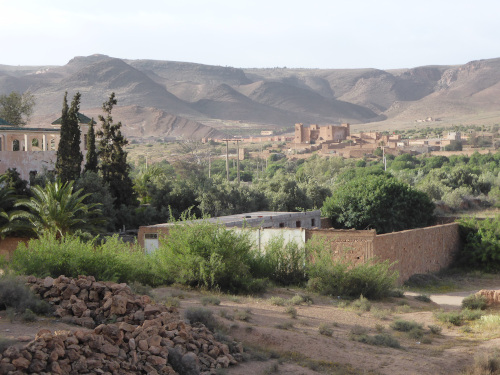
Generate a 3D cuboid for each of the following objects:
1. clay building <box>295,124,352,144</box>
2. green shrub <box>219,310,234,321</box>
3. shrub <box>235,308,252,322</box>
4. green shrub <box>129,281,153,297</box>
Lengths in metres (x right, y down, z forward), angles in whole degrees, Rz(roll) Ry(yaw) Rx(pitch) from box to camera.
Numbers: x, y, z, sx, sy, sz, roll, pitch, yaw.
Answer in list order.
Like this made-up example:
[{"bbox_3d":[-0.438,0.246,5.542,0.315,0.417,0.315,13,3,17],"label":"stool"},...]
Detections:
[{"bbox_3d":[44.642,-33.343,660.000,25.500,13.200,24.500,1,3,24],"label":"clay building"},{"bbox_3d":[-0.912,4.970,41.500,0.620,0.320,0.530,0,2,0],"label":"green shrub"},{"bbox_3d":[-0.249,4.910,41.000,0.690,0.470,0.590,0,2,0],"label":"shrub"},{"bbox_3d":[-5.705,5.289,55.694,1.250,0.836,1.125,0,3,0],"label":"green shrub"}]

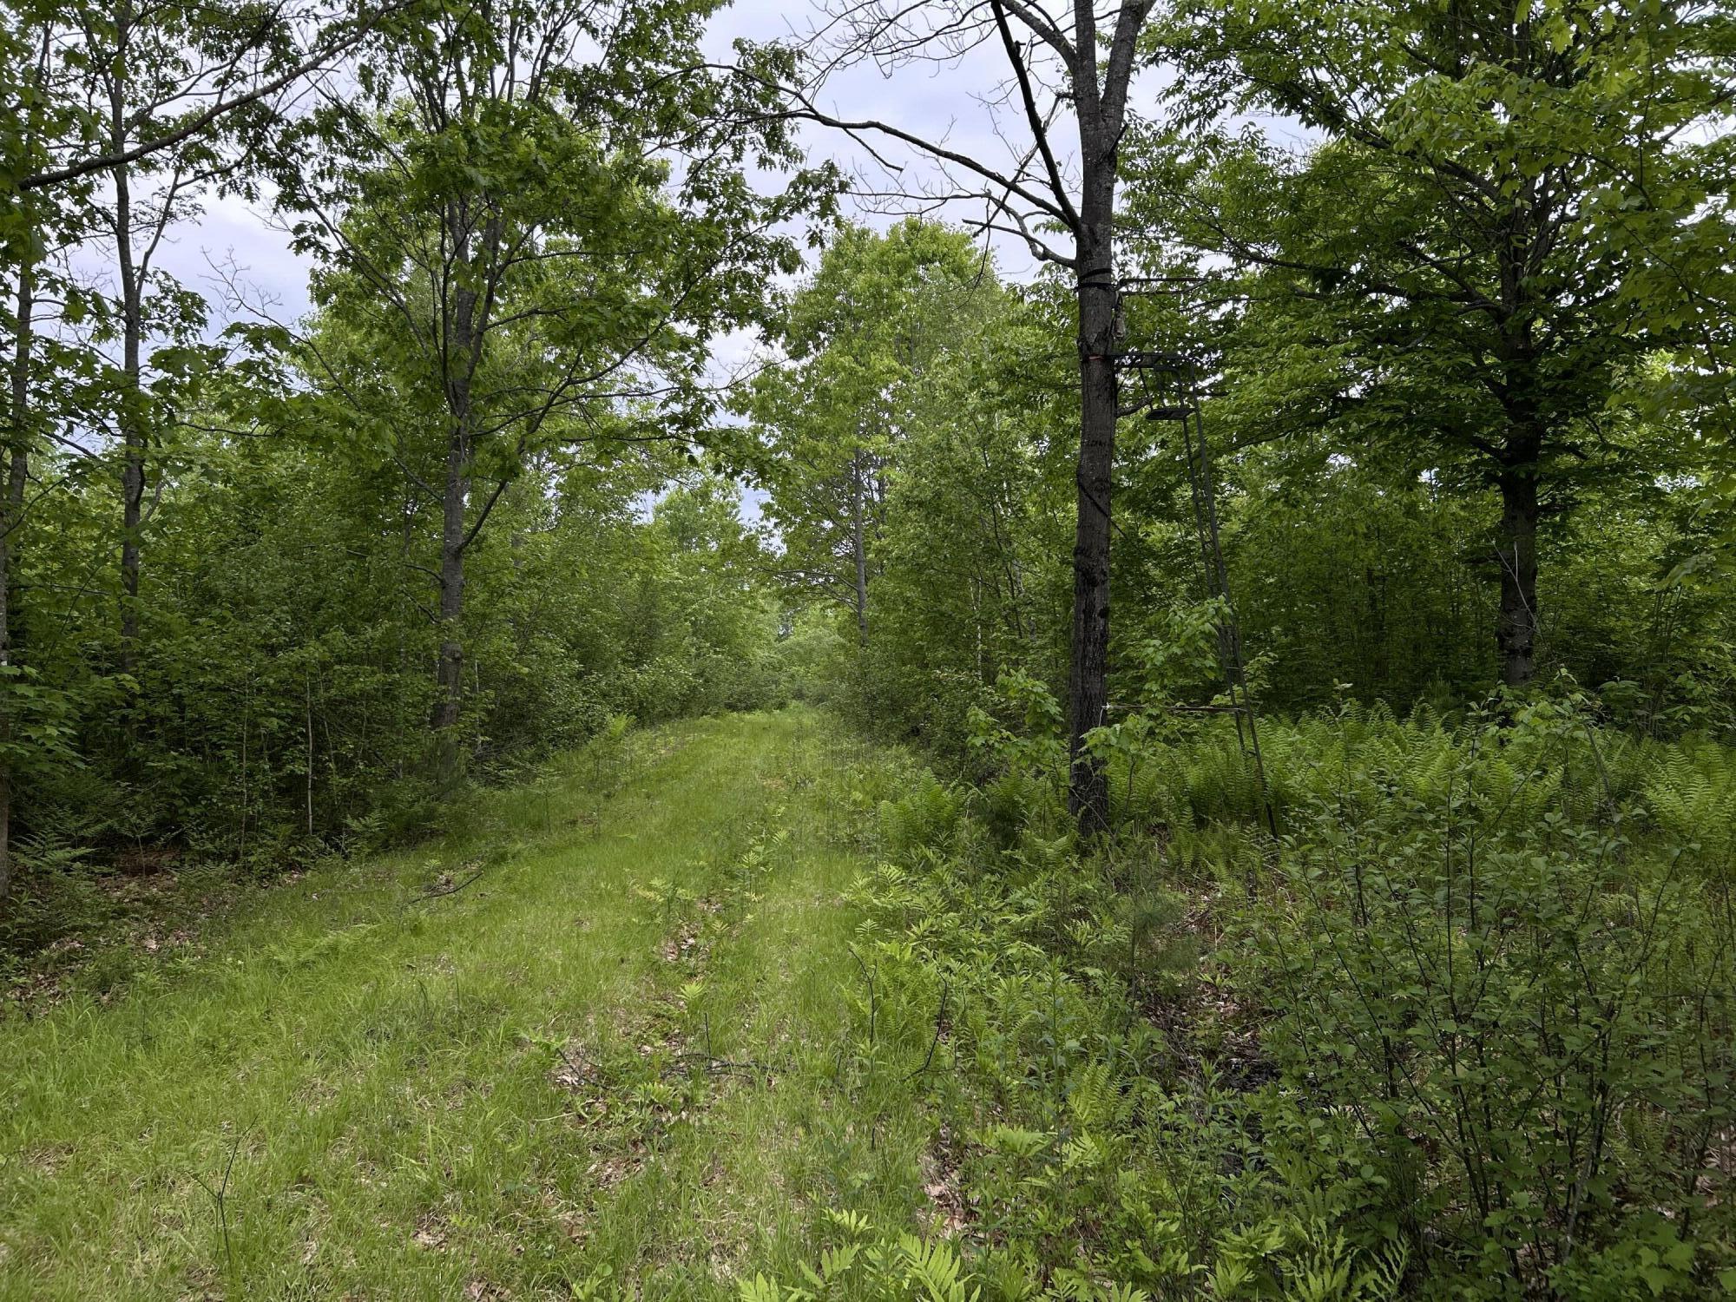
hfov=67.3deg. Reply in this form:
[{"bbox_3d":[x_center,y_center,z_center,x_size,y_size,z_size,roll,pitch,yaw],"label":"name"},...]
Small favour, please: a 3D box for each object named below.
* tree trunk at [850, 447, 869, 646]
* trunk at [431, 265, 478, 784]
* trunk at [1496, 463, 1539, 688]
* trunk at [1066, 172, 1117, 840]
[{"bbox_3d":[-0.200,-2.250,32.000,0.310,5.500,0.290,-1,0,0],"label":"tree trunk"},{"bbox_3d":[-4.600,-1.410,14.500,0.340,5.750,0.320,2,0,0],"label":"trunk"},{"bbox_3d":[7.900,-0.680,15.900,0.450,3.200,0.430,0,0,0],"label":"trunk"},{"bbox_3d":[1.900,-1.280,11.100,0.360,5.600,0.340,1,0,0],"label":"trunk"}]

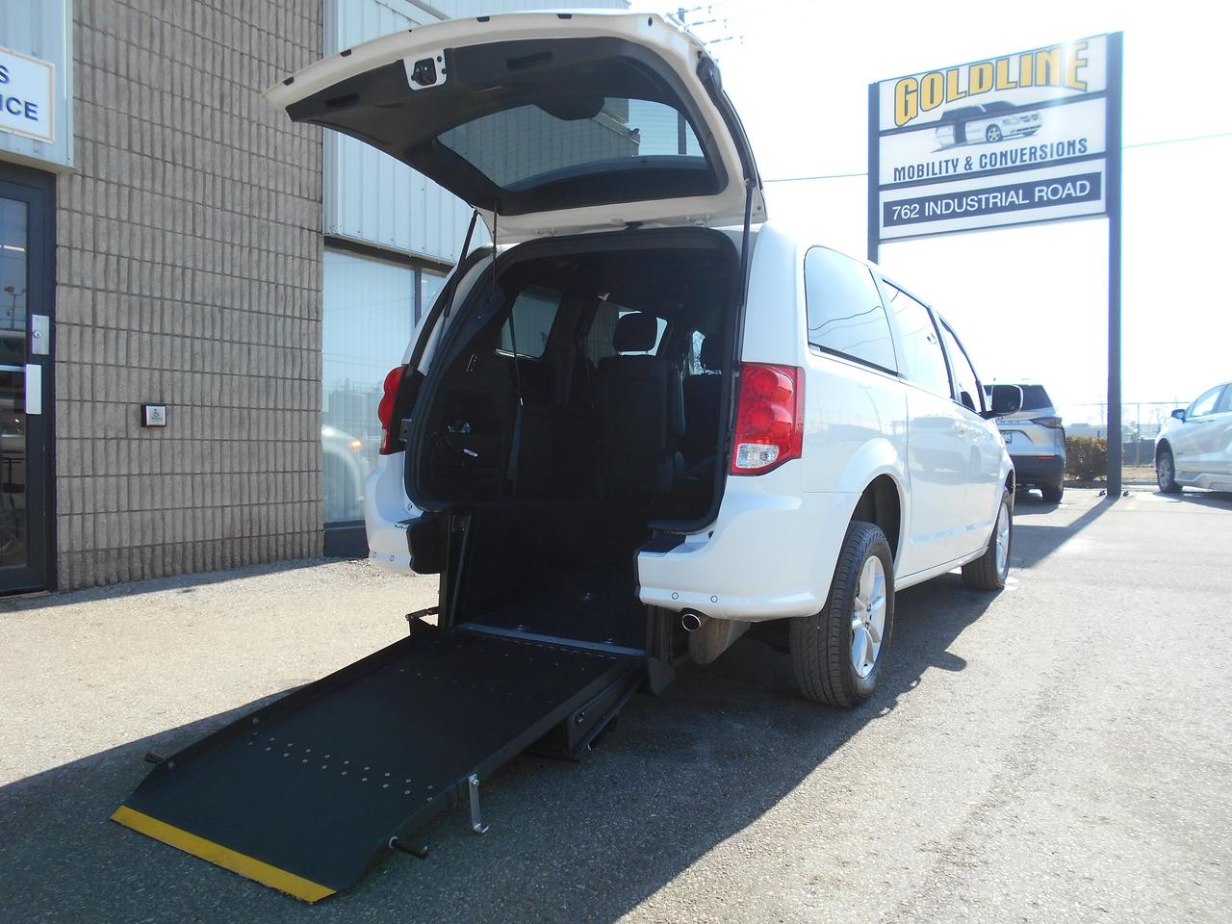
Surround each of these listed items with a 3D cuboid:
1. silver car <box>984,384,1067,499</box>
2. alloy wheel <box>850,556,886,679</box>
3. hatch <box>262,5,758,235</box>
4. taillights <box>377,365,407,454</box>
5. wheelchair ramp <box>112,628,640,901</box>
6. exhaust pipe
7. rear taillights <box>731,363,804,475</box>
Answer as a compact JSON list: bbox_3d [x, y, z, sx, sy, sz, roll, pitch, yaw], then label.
[{"bbox_3d":[6.220,-0.320,15.050,1.980,1.760,5.150,1,2,26],"label":"silver car"},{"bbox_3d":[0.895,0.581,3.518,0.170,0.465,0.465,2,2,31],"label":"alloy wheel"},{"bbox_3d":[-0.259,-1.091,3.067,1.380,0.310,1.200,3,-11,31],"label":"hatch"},{"bbox_3d":[-0.883,-0.200,3.622,0.220,0.360,0.220,2,2,42],"label":"taillights"},{"bbox_3d":[-0.605,0.767,2.720,0.860,0.190,1.369,4,15,33],"label":"wheelchair ramp"},{"bbox_3d":[0.261,0.492,2.864,0.062,0.060,0.130,2,2,31],"label":"exhaust pipe"},{"bbox_3d":[0.452,-0.130,2.818,0.220,0.360,0.220,1,2,20],"label":"rear taillights"}]

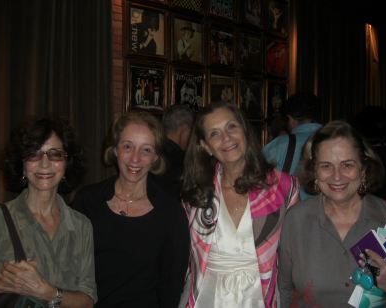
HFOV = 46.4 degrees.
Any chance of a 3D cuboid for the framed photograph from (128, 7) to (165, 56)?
[{"bbox_3d":[-0.330,-0.900,3.370,0.350,0.355,0.030,-3,3,-45],"label":"framed photograph"}]

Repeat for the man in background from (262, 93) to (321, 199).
[{"bbox_3d":[0.615,0.500,2.620,0.540,1.720,0.360,-2,3,-34],"label":"man in background"}]

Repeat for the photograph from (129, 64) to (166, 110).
[{"bbox_3d":[-0.330,-0.485,3.380,0.350,0.355,0.030,-3,3,-45],"label":"photograph"}]

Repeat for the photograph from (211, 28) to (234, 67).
[{"bbox_3d":[0.262,-0.930,3.960,0.350,0.355,0.030,-3,3,-45],"label":"photograph"}]

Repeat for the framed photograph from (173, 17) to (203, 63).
[{"bbox_3d":[-0.035,-0.915,3.660,0.350,0.355,0.030,-3,3,-45],"label":"framed photograph"}]

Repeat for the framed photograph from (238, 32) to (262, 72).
[{"bbox_3d":[0.560,-0.945,4.260,0.350,0.355,0.030,-3,3,-45],"label":"framed photograph"}]

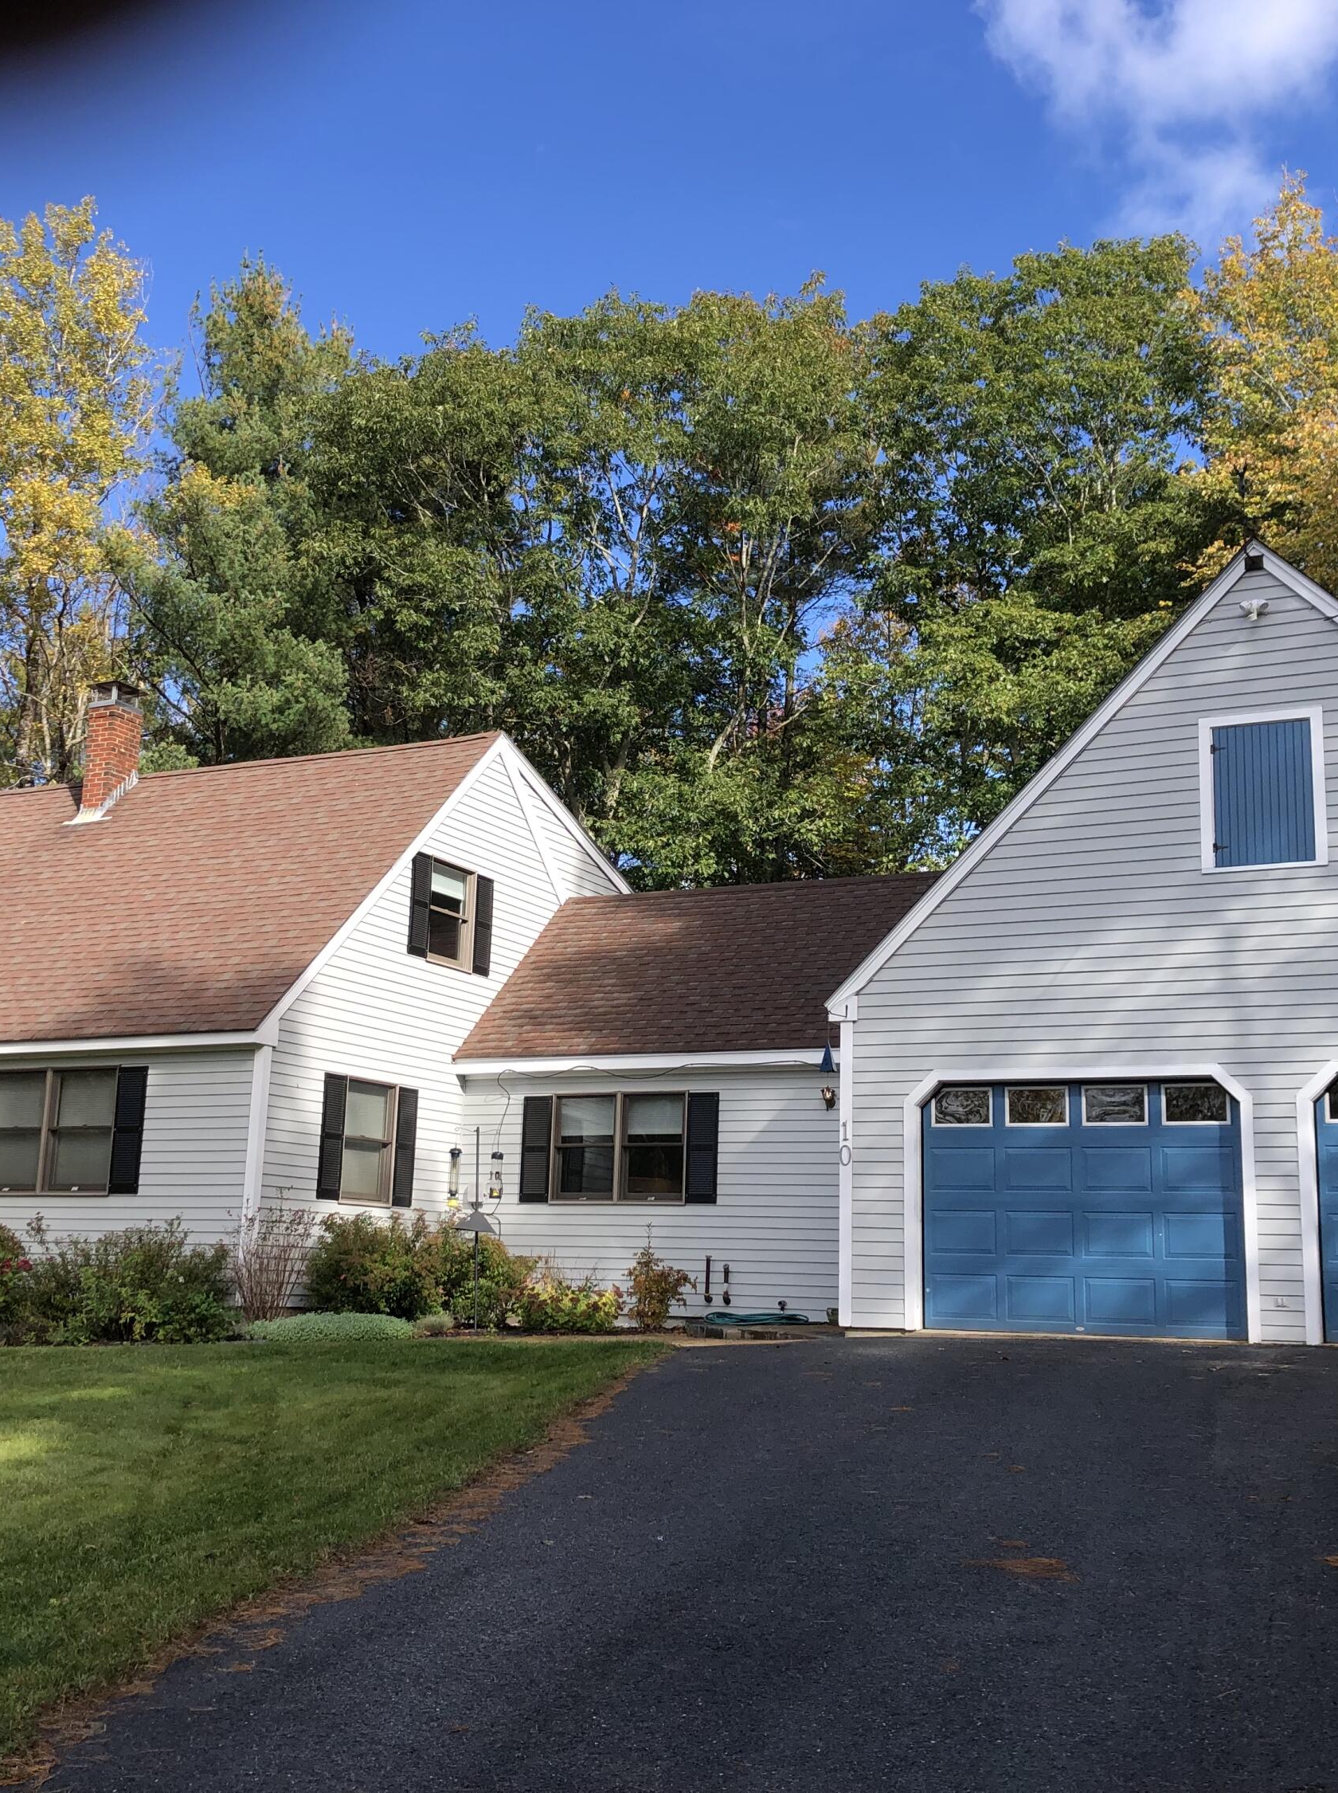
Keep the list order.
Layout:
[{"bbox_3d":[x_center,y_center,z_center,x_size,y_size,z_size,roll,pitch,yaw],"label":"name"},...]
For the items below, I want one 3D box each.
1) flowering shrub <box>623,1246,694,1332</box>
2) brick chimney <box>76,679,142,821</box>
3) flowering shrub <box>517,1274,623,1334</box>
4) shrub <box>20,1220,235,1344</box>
[{"bbox_3d":[-0.110,4.190,20.735,0.729,0.896,0.708,1,-11,0],"label":"flowering shrub"},{"bbox_3d":[-7.651,-1.971,26.570,0.445,1.832,0.577,-4,-12,26],"label":"brick chimney"},{"bbox_3d":[-1.090,4.394,20.897,1.164,0.642,0.911,-4,-12,26],"label":"flowering shrub"},{"bbox_3d":[-5.327,3.757,18.958,2.328,1.180,1.366,-4,-12,26],"label":"shrub"}]

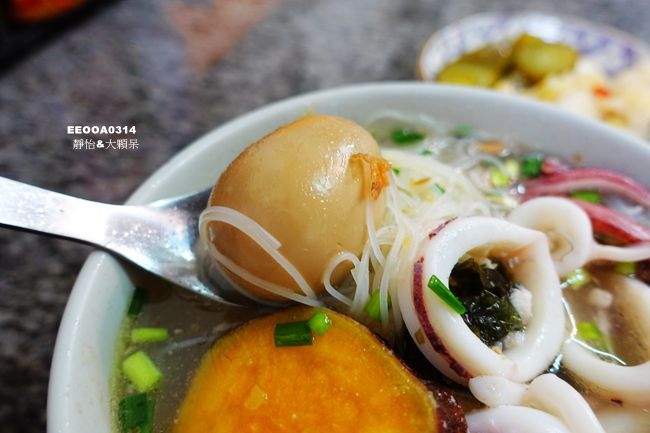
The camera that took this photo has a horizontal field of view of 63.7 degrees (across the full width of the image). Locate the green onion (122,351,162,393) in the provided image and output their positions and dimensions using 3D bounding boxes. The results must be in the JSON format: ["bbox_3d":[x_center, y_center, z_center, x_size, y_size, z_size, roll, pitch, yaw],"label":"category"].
[{"bbox_3d":[-0.048,0.041,0.138,0.006,0.005,0.010,-35,53,-27],"label":"green onion"}]

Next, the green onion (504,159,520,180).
[{"bbox_3d":[0.067,-0.017,0.186,0.005,0.004,0.007,4,46,8],"label":"green onion"}]

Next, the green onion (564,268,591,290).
[{"bbox_3d":[0.074,0.018,0.152,0.008,0.004,0.004,-24,49,-19],"label":"green onion"}]

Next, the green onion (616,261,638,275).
[{"bbox_3d":[0.089,0.015,0.155,0.006,0.003,0.004,0,46,3],"label":"green onion"}]

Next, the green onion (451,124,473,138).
[{"bbox_3d":[0.053,-0.033,0.204,0.007,0.004,0.004,-7,46,-3],"label":"green onion"}]

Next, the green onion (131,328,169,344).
[{"bbox_3d":[-0.049,0.033,0.146,0.010,0.003,0.003,-6,46,-2],"label":"green onion"}]

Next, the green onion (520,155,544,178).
[{"bbox_3d":[0.074,-0.018,0.187,0.006,0.006,0.006,0,46,4],"label":"green onion"}]

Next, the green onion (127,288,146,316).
[{"bbox_3d":[-0.055,0.025,0.154,0.004,0.004,0.008,7,46,11],"label":"green onion"}]

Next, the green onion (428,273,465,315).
[{"bbox_3d":[0.032,0.021,0.139,0.002,0.001,0.012,-38,63,-12],"label":"green onion"}]

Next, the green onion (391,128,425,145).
[{"bbox_3d":[0.032,-0.031,0.204,0.012,0.005,0.005,4,46,7],"label":"green onion"}]

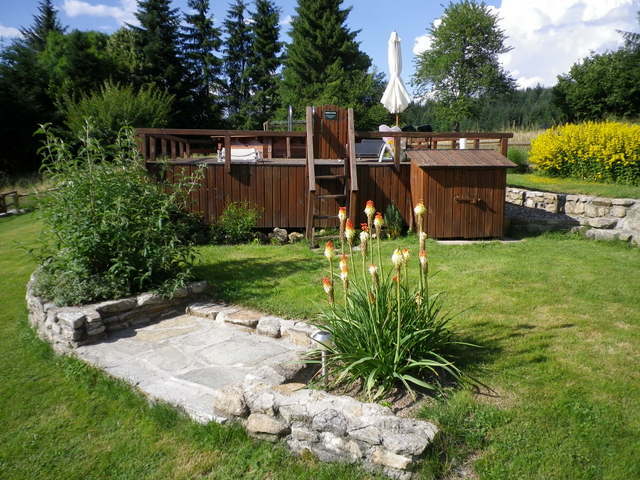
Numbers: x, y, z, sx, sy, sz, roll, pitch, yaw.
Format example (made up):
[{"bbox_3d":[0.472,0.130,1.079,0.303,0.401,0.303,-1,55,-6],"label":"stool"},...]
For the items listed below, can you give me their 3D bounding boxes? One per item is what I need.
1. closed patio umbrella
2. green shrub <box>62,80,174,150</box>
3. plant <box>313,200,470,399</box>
[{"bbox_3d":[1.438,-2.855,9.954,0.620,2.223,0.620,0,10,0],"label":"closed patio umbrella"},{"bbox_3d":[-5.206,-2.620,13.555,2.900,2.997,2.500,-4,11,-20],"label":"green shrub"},{"bbox_3d":[0.475,0.301,3.607,0.970,1.155,0.880,2,10,8],"label":"plant"}]

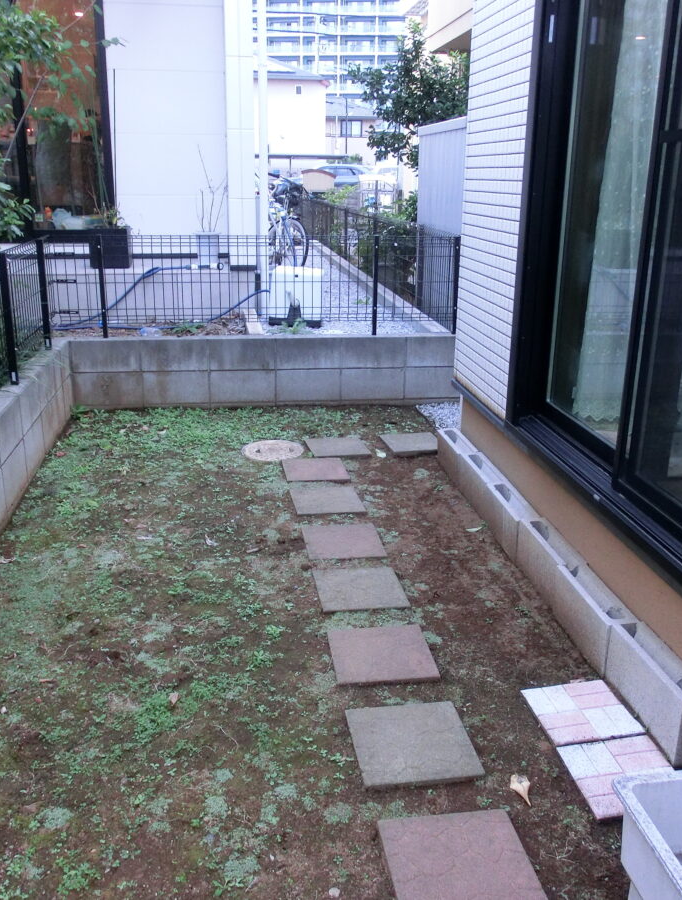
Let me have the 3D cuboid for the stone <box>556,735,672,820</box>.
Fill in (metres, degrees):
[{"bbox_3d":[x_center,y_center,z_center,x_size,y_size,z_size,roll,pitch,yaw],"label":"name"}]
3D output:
[{"bbox_3d":[0.710,0.826,2.085,0.253,0.030,0.251,-3,19,-9],"label":"stone"}]

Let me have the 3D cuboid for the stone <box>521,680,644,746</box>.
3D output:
[{"bbox_3d":[0.672,0.745,2.335,0.253,0.030,0.251,-3,19,-10],"label":"stone"}]

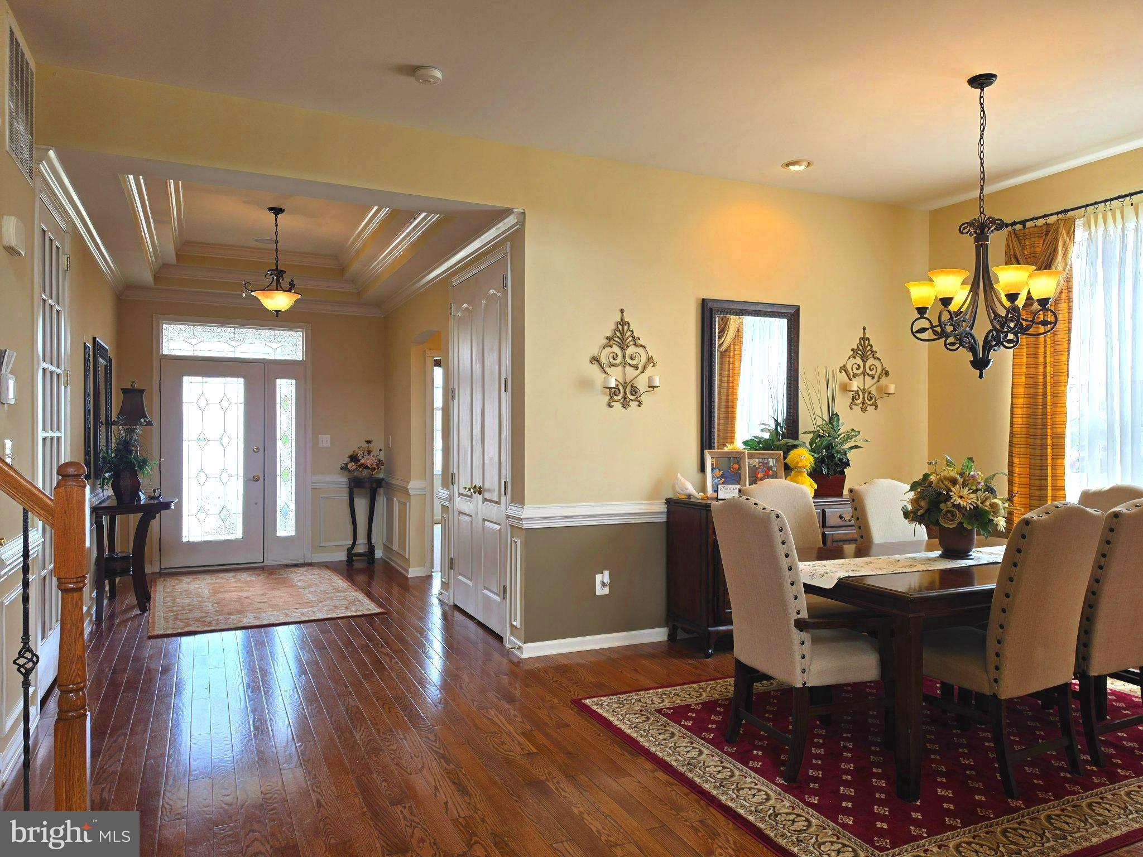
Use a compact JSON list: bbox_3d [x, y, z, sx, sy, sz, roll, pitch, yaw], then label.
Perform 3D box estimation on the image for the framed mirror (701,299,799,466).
[{"bbox_3d":[1.238,-0.283,5.201,0.815,1.147,0.040,0,0,-26],"label":"framed mirror"}]

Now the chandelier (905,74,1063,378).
[{"bbox_3d":[1.985,-0.959,3.666,0.690,1.460,0.690,0,0,-26],"label":"chandelier"}]

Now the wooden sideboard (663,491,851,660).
[{"bbox_3d":[1.350,0.914,5.015,1.390,0.930,0.470,0,0,-25],"label":"wooden sideboard"}]

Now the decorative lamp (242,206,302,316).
[{"bbox_3d":[-2.284,-1.276,5.841,0.430,0.830,0.420,0,0,-26],"label":"decorative lamp"}]

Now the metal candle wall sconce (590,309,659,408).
[{"bbox_3d":[0.359,-0.439,4.744,0.490,0.630,0.130,0,0,-24],"label":"metal candle wall sconce"}]

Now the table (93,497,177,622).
[{"bbox_3d":[-3.326,0.964,5.869,0.505,0.830,1.065,0,0,-26],"label":"table"}]

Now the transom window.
[{"bbox_3d":[-3.321,-0.851,7.514,1.290,0.310,0.030,0,0,-26],"label":"transom window"}]

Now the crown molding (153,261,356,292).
[{"bbox_3d":[-2.987,-1.452,7.356,1.840,0.100,0.100,0,0,-26],"label":"crown molding"}]

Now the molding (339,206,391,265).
[{"bbox_3d":[-1.672,-1.610,6.149,0.100,0.115,2.700,0,0,-26],"label":"molding"}]

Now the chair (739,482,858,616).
[{"bbox_3d":[1.273,0.820,3.934,0.510,1.100,0.630,0,0,-25],"label":"chair"}]

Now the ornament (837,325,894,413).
[{"bbox_3d":[2.183,-0.438,5.531,0.490,0.630,0.130,0,0,-24],"label":"ornament"}]

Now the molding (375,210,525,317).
[{"bbox_3d":[-1.192,-1.259,6.280,0.100,0.120,3.880,0,0,-26],"label":"molding"}]

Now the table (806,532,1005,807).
[{"bbox_3d":[1.780,0.985,3.595,1.750,0.760,1.050,0,0,-25],"label":"table"}]

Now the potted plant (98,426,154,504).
[{"bbox_3d":[-3.285,0.267,5.615,0.360,0.567,0.350,0,0,-26],"label":"potted plant"}]

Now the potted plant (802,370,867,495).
[{"bbox_3d":[1.734,0.025,5.109,0.390,0.853,0.370,0,0,-26],"label":"potted plant"}]

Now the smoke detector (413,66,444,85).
[{"bbox_3d":[-0.682,-1.675,3.612,0.135,0.038,0.135,0,0,0],"label":"smoke detector"}]

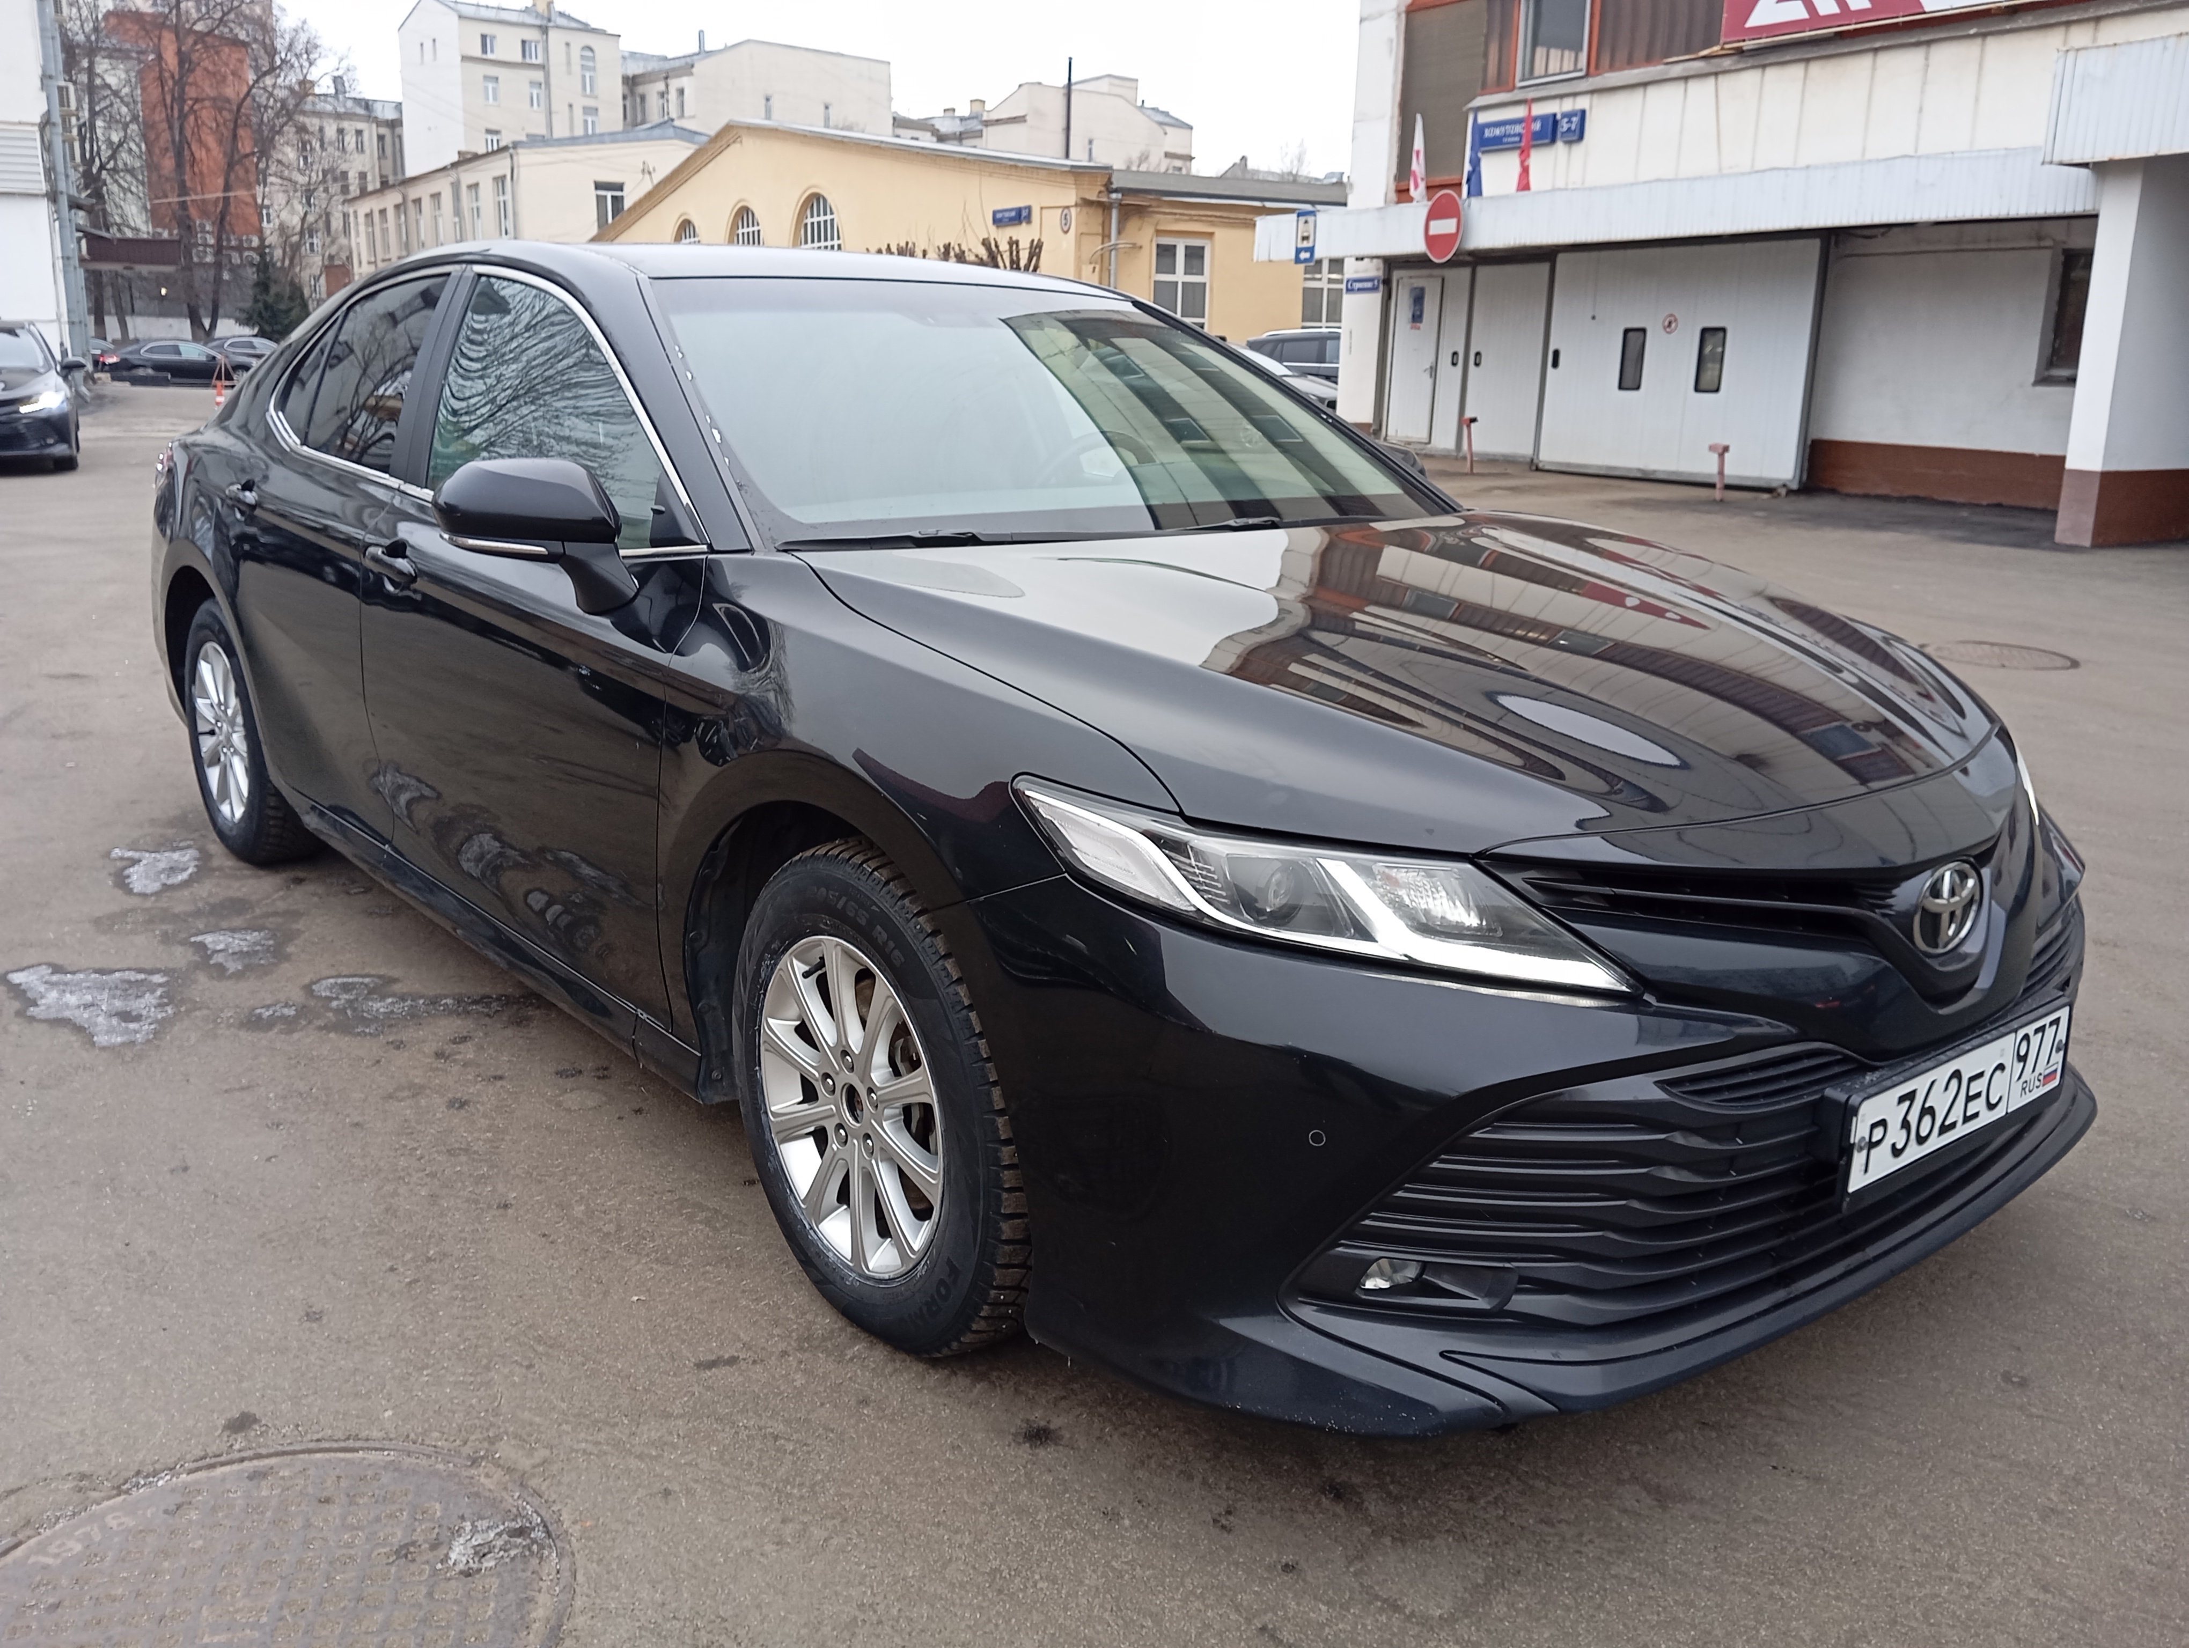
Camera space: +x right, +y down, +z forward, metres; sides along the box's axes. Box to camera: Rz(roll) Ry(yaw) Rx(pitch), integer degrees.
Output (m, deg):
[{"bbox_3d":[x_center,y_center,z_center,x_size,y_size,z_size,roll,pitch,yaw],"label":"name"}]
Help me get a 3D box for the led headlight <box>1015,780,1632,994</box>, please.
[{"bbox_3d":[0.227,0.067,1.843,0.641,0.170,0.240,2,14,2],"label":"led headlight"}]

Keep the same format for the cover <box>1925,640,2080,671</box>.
[{"bbox_3d":[4.250,-0.790,8.340,0.690,0.030,0.690,-11,20,-39],"label":"cover"}]

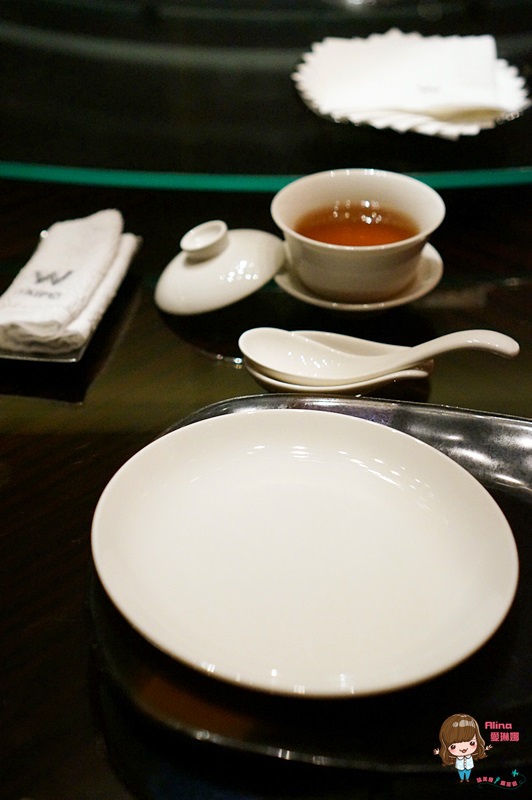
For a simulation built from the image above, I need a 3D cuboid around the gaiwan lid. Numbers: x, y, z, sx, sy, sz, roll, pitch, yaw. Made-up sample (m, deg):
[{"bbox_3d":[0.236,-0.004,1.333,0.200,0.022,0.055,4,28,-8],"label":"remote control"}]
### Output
[{"bbox_3d":[-0.031,-0.084,0.668,0.082,0.026,0.082,-16,35,12],"label":"gaiwan lid"}]

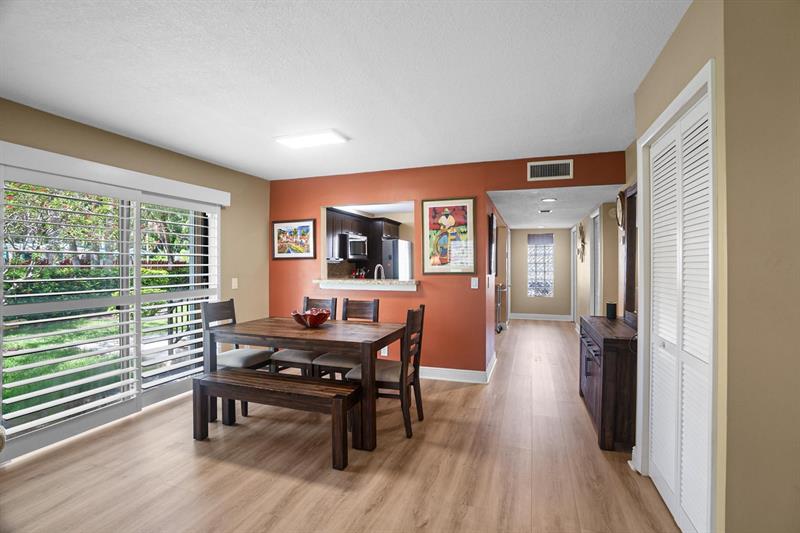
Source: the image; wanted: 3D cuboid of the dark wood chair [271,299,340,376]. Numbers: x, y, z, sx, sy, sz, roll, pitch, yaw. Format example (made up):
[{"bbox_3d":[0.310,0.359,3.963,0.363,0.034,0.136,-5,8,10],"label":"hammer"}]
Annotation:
[{"bbox_3d":[-0.909,0.810,3.494,0.455,0.961,0.550,0,1,18],"label":"dark wood chair"}]

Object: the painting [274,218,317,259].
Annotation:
[{"bbox_3d":[-1.361,-0.339,4.632,0.654,0.513,0.035,0,1,18],"label":"painting"}]

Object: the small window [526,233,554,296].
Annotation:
[{"bbox_3d":[3.277,-0.021,8.251,0.550,1.455,0.080,0,0,20],"label":"small window"}]

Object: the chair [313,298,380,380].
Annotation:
[{"bbox_3d":[-0.462,0.812,3.336,0.455,0.961,0.550,0,1,18],"label":"chair"}]

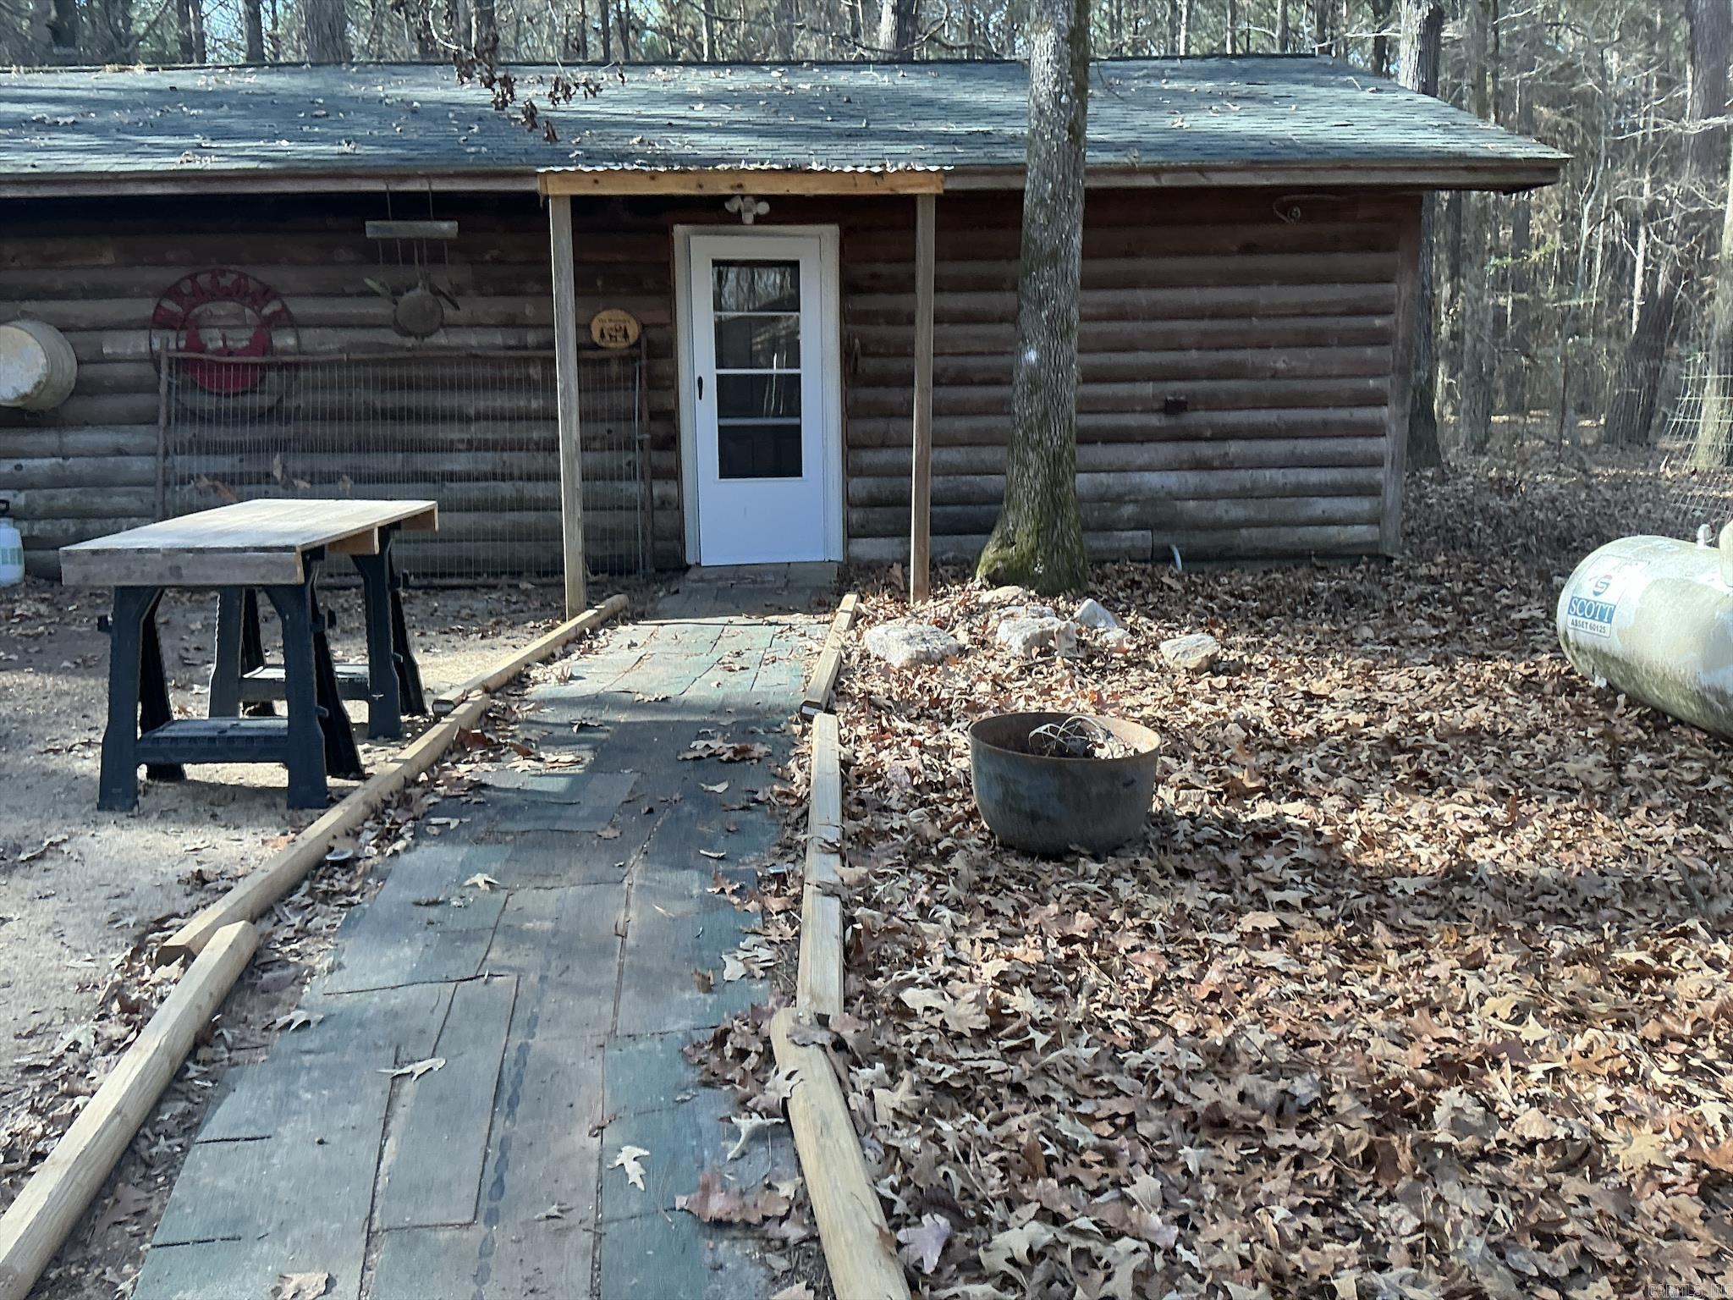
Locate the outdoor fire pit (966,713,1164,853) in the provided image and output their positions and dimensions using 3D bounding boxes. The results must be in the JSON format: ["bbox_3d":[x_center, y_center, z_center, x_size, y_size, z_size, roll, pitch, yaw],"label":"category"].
[{"bbox_3d":[0.574,0.400,4.128,0.560,0.335,0.560,2,13,-1],"label":"outdoor fire pit"}]

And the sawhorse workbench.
[{"bbox_3d":[-2.046,-0.035,4.936,0.760,0.840,1.280,0,13,2],"label":"sawhorse workbench"}]

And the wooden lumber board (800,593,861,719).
[{"bbox_3d":[-0.145,-0.024,6.742,0.093,0.068,2.440,0,12,3],"label":"wooden lumber board"}]

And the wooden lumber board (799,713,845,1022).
[{"bbox_3d":[-0.122,0.534,4.093,0.093,0.068,2.440,-1,12,-1],"label":"wooden lumber board"}]

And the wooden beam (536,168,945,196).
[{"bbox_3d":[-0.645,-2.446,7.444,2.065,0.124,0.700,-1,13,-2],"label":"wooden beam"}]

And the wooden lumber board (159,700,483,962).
[{"bbox_3d":[-1.583,0.474,4.467,0.093,0.068,2.440,0,12,2],"label":"wooden lumber board"}]

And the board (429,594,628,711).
[{"bbox_3d":[-1.538,-0.013,6.774,0.093,0.068,2.440,1,12,7],"label":"board"}]

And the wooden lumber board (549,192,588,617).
[{"bbox_3d":[-1.570,-1.242,7.404,0.098,2.210,0.095,0,13,-2],"label":"wooden lumber board"}]

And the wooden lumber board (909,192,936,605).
[{"bbox_3d":[0.303,-1.304,7.517,0.098,2.162,0.095,0,13,-2],"label":"wooden lumber board"}]

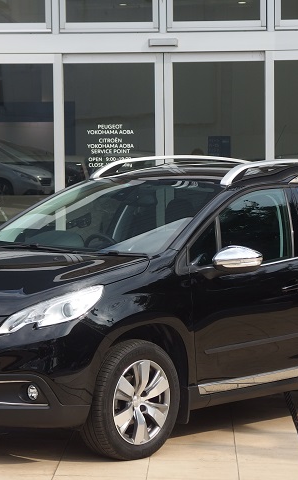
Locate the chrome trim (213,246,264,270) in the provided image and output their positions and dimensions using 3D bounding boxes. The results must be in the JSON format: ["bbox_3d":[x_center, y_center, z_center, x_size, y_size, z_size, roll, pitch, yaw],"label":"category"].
[{"bbox_3d":[0.477,0.092,8.520,0.215,0.120,0.155,3,4,41],"label":"chrome trim"}]

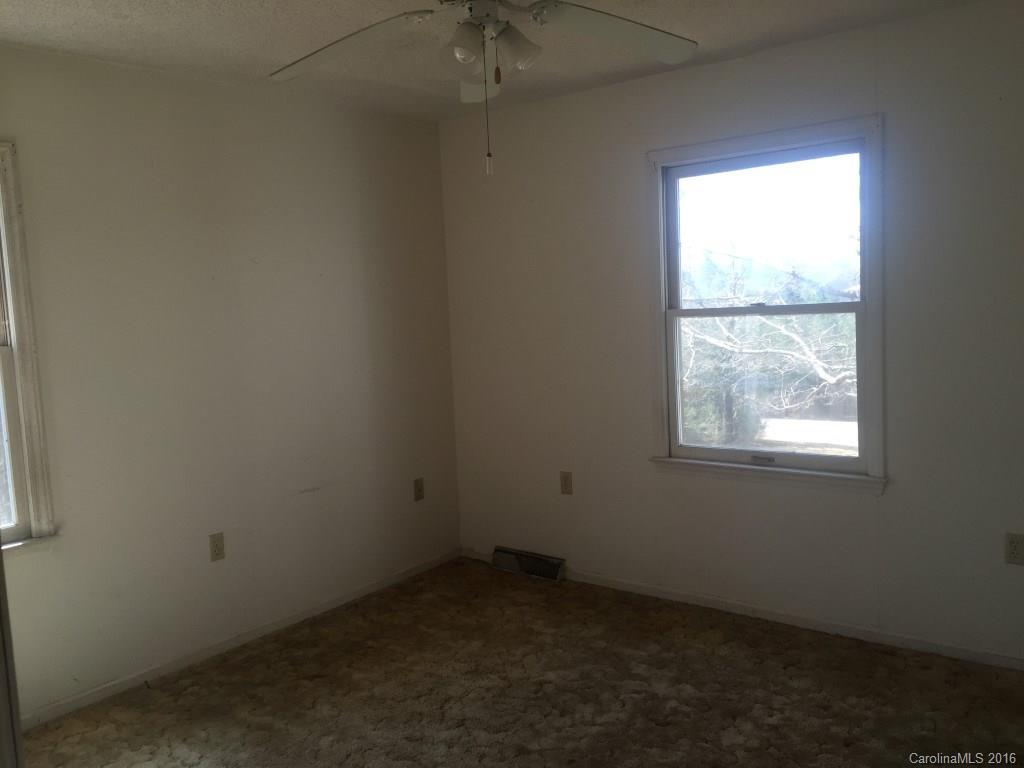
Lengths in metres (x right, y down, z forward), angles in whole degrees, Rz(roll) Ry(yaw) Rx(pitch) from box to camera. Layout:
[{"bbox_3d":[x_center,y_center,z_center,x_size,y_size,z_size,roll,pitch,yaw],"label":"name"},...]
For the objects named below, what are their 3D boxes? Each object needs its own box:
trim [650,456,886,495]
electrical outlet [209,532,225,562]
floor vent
[{"bbox_3d":[1.068,0.389,3.677,1.035,0.065,0.074,2,7,39],"label":"trim"},{"bbox_3d":[-1.247,0.692,3.638,0.010,0.115,0.069,2,7,39],"label":"electrical outlet"},{"bbox_3d":[0.079,0.950,4.530,0.459,0.107,0.050,2,7,39],"label":"floor vent"}]

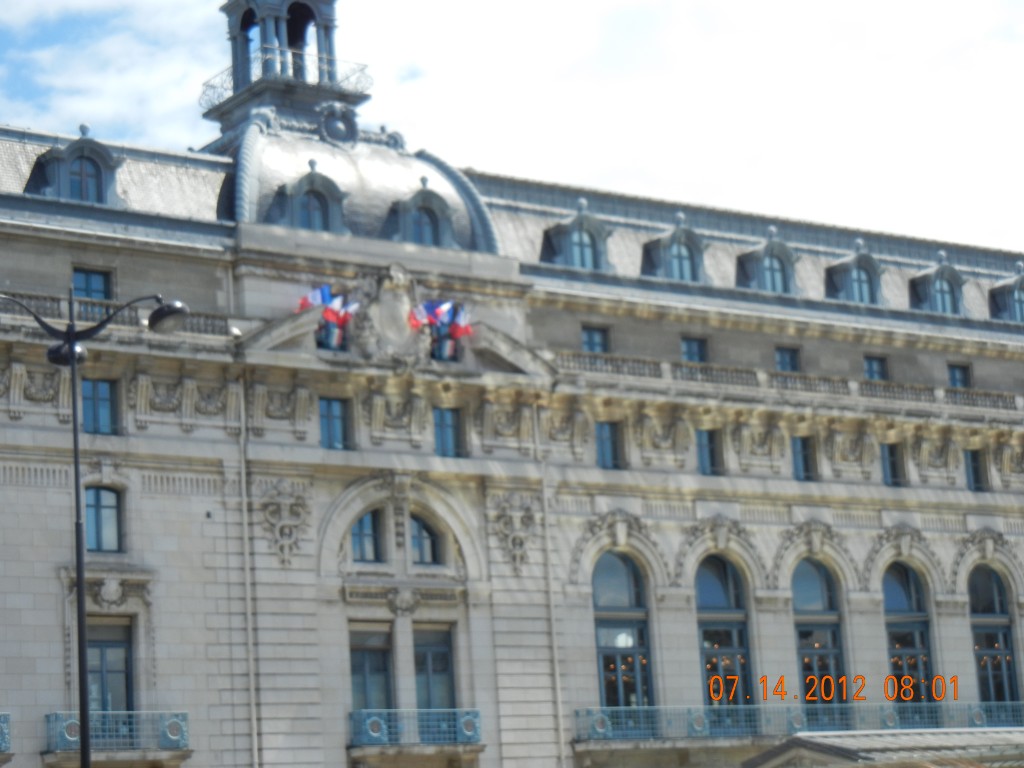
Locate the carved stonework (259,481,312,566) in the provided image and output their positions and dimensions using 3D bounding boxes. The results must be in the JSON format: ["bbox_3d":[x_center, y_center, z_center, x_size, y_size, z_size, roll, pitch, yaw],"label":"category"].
[{"bbox_3d":[-6.892,4.240,68.962,1.657,2.549,0.300,5,-15,-35],"label":"carved stonework"}]

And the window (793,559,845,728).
[{"bbox_3d":[10.423,8.788,77.007,2.210,5.912,0.350,5,-15,-34],"label":"window"}]

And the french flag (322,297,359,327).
[{"bbox_3d":[-5.078,-2.148,67.479,1.233,0.913,0.400,5,-15,-34],"label":"french flag"}]

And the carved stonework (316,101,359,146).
[{"bbox_3d":[-6.344,-9.524,82.805,1.700,1.650,0.600,5,-16,-34],"label":"carved stonework"}]

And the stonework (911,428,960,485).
[{"bbox_3d":[17.225,2.932,92.398,2.300,2.070,0.550,5,-16,-34],"label":"stonework"}]

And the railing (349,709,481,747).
[{"bbox_3d":[-2.803,10.379,68.757,4.250,1.041,0.770,5,-14,-34],"label":"railing"}]

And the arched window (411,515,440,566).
[{"bbox_3d":[-2.669,4.874,71.234,1.150,1.651,0.250,5,-14,-34],"label":"arched window"}]

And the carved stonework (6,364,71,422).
[{"bbox_3d":[-14.562,0.244,70.486,1.900,1.670,0.550,5,-16,-34],"label":"carved stonework"}]

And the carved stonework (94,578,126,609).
[{"bbox_3d":[-11.512,6.002,65.130,0.877,0.818,0.350,5,-15,-35],"label":"carved stonework"}]

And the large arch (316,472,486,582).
[{"bbox_3d":[-3.391,4.452,70.496,6.100,3.288,0.520,5,-14,-34],"label":"large arch"}]

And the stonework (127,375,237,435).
[{"bbox_3d":[-9.273,0.592,64.631,3.350,1.480,0.500,5,-15,-34],"label":"stonework"}]

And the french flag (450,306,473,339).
[{"bbox_3d":[-1.549,-1.889,69.915,0.806,1.013,0.400,5,-15,-34],"label":"french flag"}]

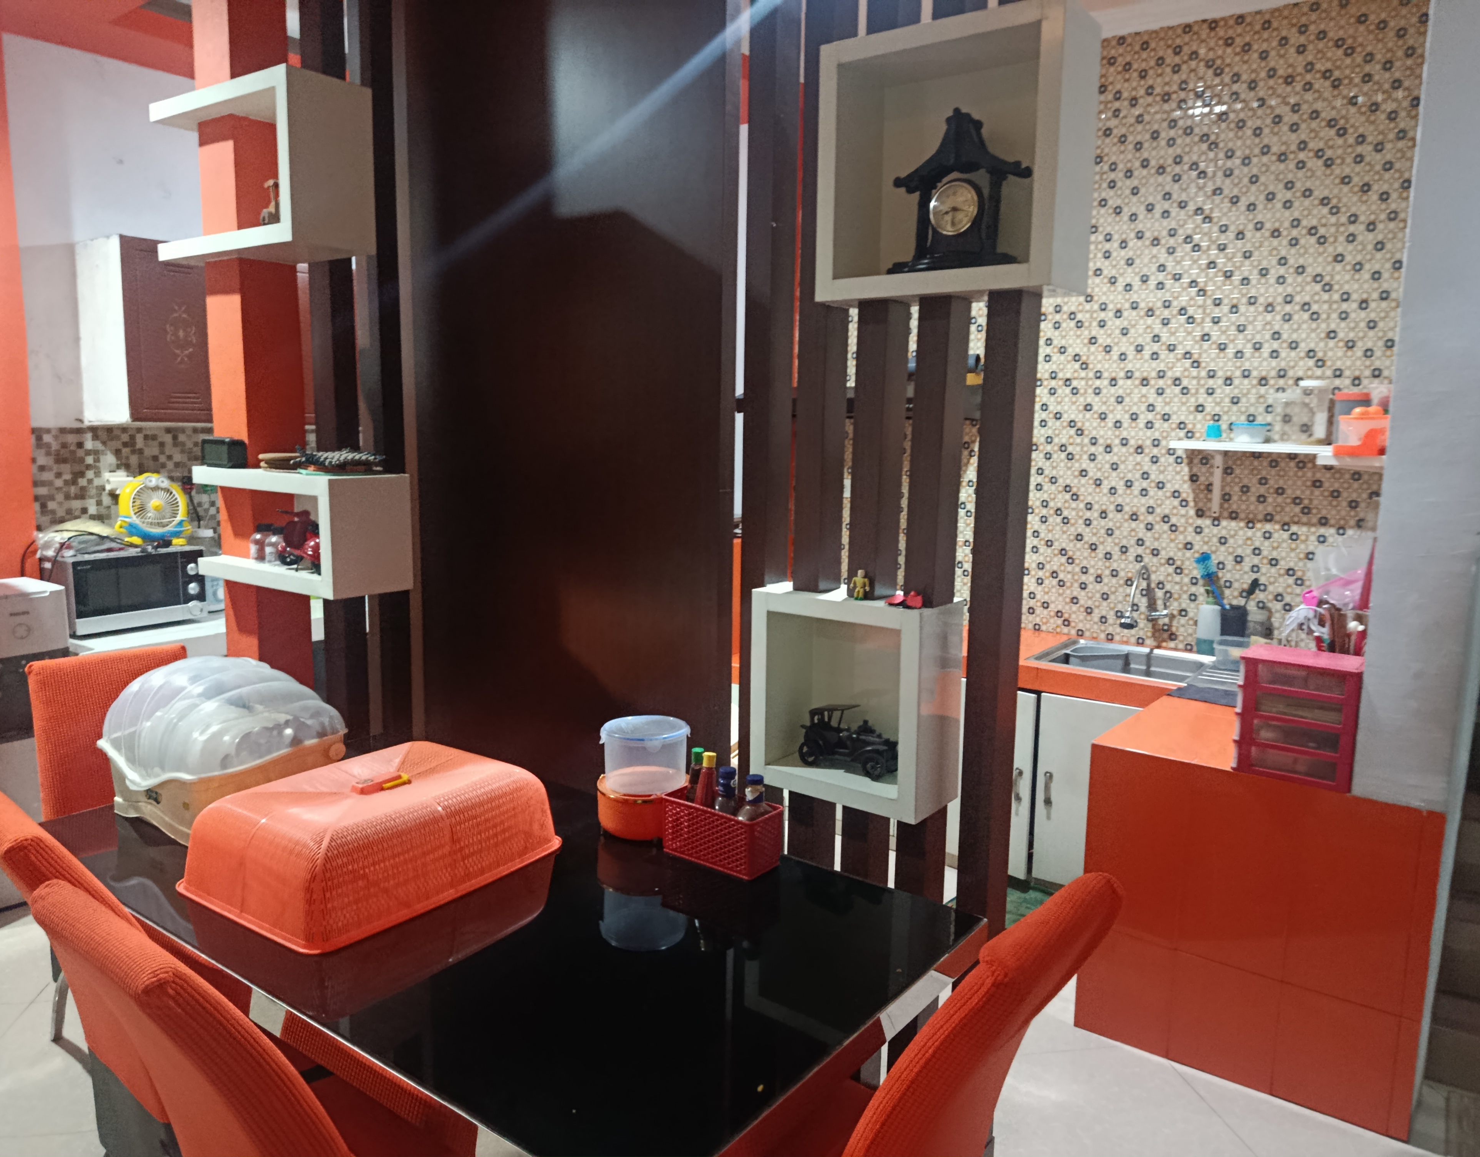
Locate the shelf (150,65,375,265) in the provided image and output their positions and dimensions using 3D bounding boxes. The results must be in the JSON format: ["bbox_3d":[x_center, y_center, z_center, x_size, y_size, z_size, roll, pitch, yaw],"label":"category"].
[{"bbox_3d":[-1.206,-1.007,2.692,0.628,0.388,0.221,7,10,36],"label":"shelf"}]

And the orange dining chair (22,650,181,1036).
[{"bbox_3d":[-1.509,0.717,2.797,0.560,0.984,0.430,8,11,40],"label":"orange dining chair"}]

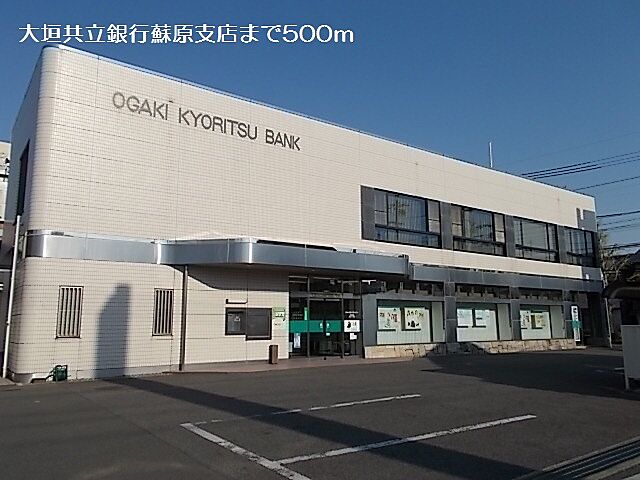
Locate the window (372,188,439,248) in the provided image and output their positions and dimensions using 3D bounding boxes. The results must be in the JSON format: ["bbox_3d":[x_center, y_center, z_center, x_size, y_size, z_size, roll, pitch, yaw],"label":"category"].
[{"bbox_3d":[3.705,-0.813,19.902,3.886,2.075,0.150,6,-11,-34],"label":"window"}]

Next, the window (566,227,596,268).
[{"bbox_3d":[15.011,0.414,27.692,3.444,2.141,0.150,6,-11,-34],"label":"window"}]

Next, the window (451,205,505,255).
[{"bbox_3d":[7.479,-0.374,22.497,3.918,2.055,0.150,6,-11,-34],"label":"window"}]

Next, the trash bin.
[{"bbox_3d":[-1.409,3.491,14.624,0.208,0.534,0.200,6,-11,-34],"label":"trash bin"}]

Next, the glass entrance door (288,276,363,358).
[{"bbox_3d":[0.266,2.729,17.038,3.158,2.791,0.200,6,-11,-34],"label":"glass entrance door"}]

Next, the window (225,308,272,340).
[{"bbox_3d":[-2.207,2.648,15.058,1.623,0.996,0.150,6,-11,-34],"label":"window"}]

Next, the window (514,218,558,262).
[{"bbox_3d":[11.343,0.037,25.161,4.101,2.073,0.150,6,-11,-34],"label":"window"}]

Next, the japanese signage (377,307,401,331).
[{"bbox_3d":[2.721,3.064,18.657,1.199,0.857,0.030,6,-11,-34],"label":"japanese signage"}]

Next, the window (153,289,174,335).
[{"bbox_3d":[-4.414,2.046,13.594,0.535,1.315,0.120,6,-11,-34],"label":"window"}]

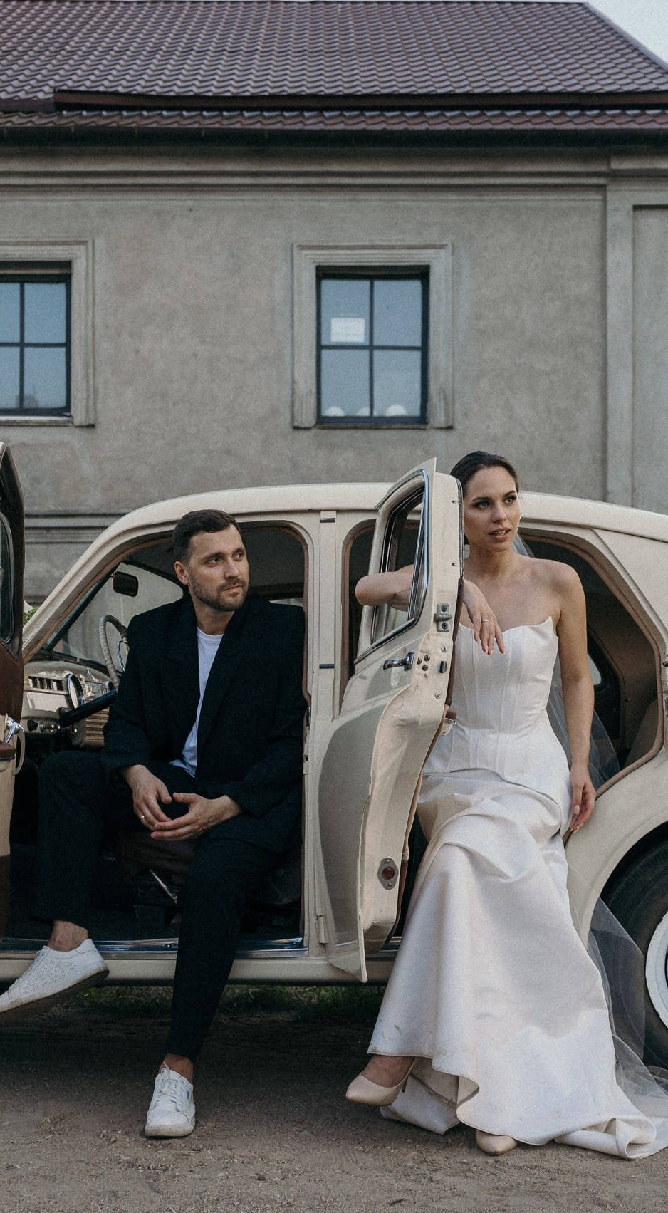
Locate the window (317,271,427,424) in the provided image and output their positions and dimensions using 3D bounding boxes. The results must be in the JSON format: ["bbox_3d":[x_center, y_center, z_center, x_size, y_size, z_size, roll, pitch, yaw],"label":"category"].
[{"bbox_3d":[0.355,-2.395,13.080,1.020,1.420,0.150,0,-4,0],"label":"window"}]

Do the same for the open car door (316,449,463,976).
[{"bbox_3d":[0.155,0.250,3.110,0.200,1.130,0.830,1,-4,-11],"label":"open car door"}]

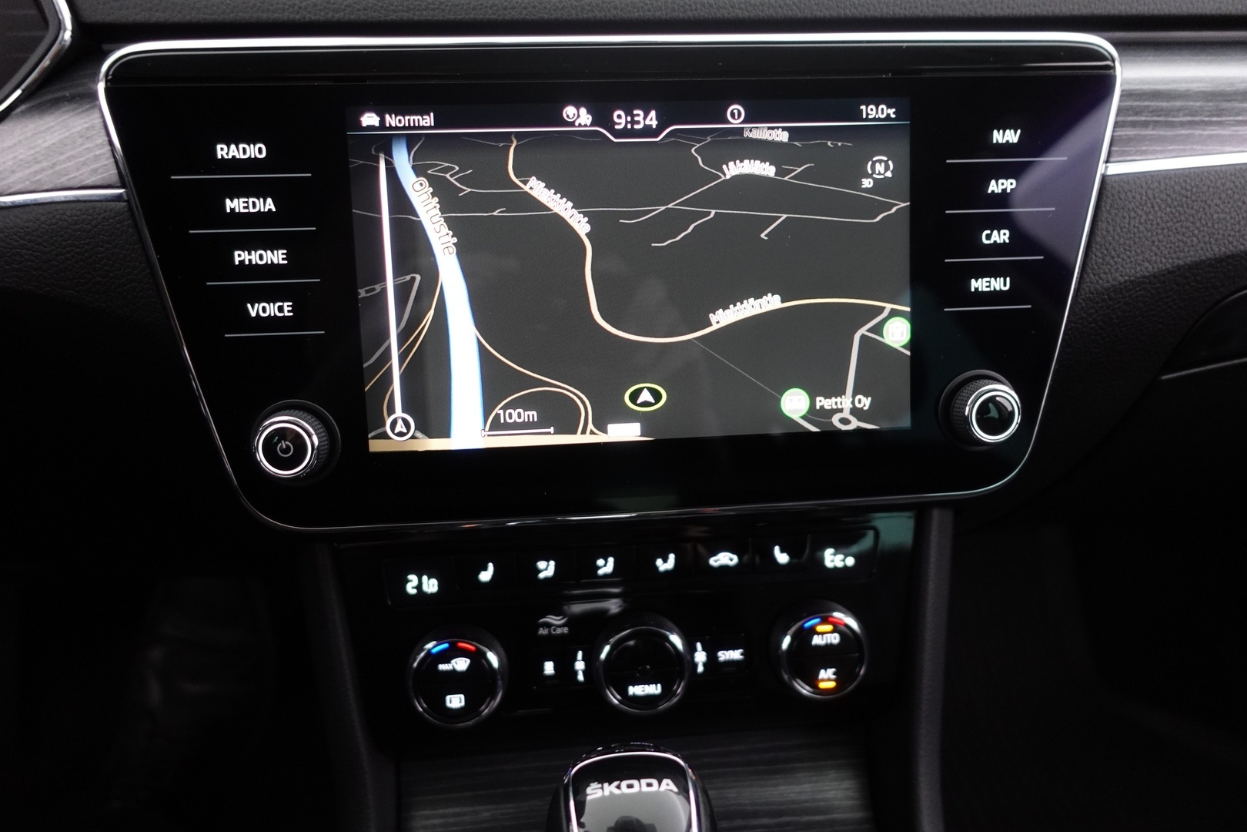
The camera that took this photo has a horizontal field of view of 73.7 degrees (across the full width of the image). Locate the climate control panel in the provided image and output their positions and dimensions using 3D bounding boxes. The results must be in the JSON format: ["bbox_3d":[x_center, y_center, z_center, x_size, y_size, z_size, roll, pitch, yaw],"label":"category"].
[{"bbox_3d":[0.002,0.071,0.277,0.190,0.069,0.030,-2,1,-4],"label":"climate control panel"}]

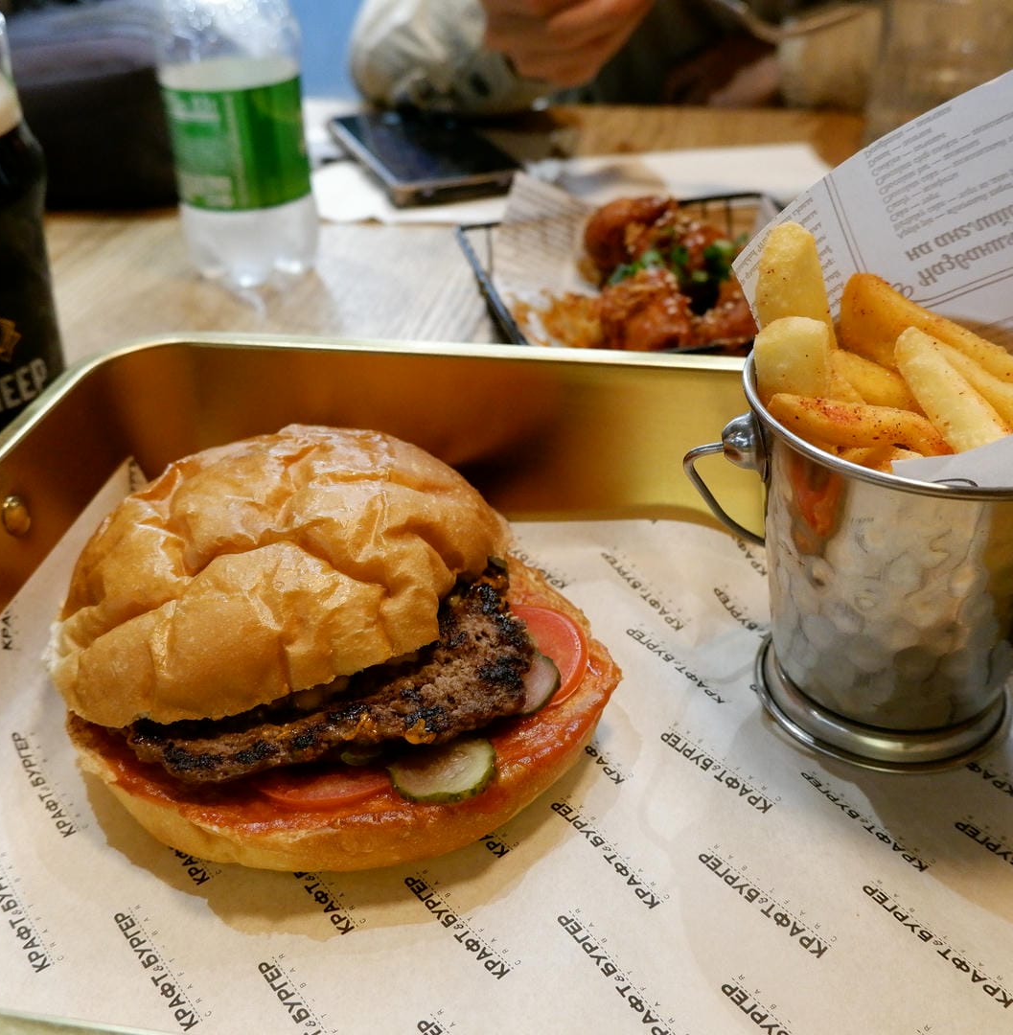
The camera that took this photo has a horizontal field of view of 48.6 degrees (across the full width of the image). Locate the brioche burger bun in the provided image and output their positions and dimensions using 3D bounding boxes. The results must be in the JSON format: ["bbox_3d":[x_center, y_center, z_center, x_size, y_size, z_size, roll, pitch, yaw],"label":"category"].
[{"bbox_3d":[-0.041,0.022,0.272,0.132,0.075,0.122,-3,35,0],"label":"brioche burger bun"}]

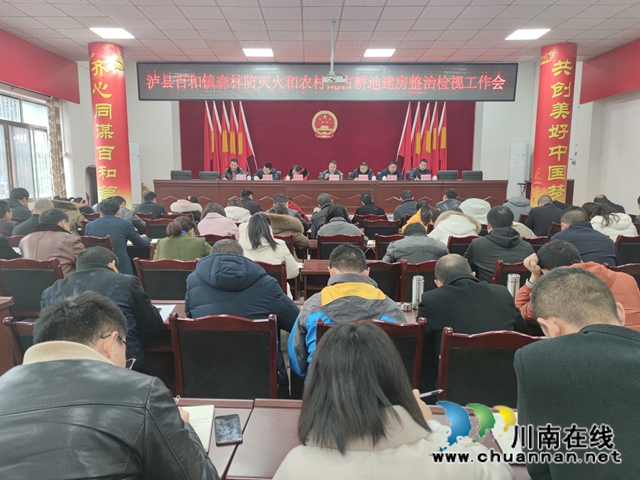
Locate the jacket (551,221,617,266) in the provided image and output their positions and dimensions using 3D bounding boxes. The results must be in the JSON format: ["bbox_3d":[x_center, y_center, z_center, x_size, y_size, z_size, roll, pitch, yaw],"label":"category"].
[{"bbox_3d":[1.995,0.208,3.357,0.520,0.690,0.500,1,8,2],"label":"jacket"}]

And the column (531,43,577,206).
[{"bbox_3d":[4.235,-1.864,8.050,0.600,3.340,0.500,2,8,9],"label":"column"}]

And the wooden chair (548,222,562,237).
[{"bbox_3d":[2.990,0.231,5.647,0.460,0.950,0.530,0,9,0],"label":"wooden chair"}]

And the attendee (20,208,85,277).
[{"bbox_3d":[-1.976,0.374,3.488,0.540,1.247,0.750,0,8,0],"label":"attendee"}]

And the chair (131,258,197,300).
[{"bbox_3d":[-1.082,0.579,3.444,0.460,0.950,0.540,0,9,-1],"label":"chair"}]

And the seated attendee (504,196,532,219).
[{"bbox_3d":[3.027,-0.073,6.985,0.490,1.260,0.750,0,8,-1],"label":"seated attendee"}]

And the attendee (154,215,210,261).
[{"bbox_3d":[-1.075,0.417,3.561,0.490,1.200,0.750,0,9,2],"label":"attendee"}]

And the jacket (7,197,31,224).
[{"bbox_3d":[-4.001,-0.172,5.718,0.530,0.680,0.420,0,9,2],"label":"jacket"}]

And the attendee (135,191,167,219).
[{"bbox_3d":[-2.665,-0.125,7.032,0.520,1.290,0.700,1,8,2],"label":"attendee"}]

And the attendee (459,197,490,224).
[{"bbox_3d":[1.960,0.082,5.813,0.480,1.280,0.750,0,8,-1],"label":"attendee"}]

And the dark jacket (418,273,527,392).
[{"bbox_3d":[0.705,0.477,2.114,0.520,0.670,0.520,0,9,0],"label":"dark jacket"}]

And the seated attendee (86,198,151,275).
[{"bbox_3d":[-2.123,0.191,4.738,0.560,1.254,0.750,1,8,7],"label":"seated attendee"}]

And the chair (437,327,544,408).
[{"bbox_3d":[0.728,0.780,2.109,0.460,0.950,0.540,0,9,2],"label":"chair"}]

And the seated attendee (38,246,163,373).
[{"bbox_3d":[-1.136,0.394,2.322,0.570,0.630,0.520,1,8,5],"label":"seated attendee"}]

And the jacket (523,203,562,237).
[{"bbox_3d":[2.895,-0.132,5.773,0.530,0.680,0.450,0,8,-1],"label":"jacket"}]

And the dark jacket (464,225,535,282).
[{"bbox_3d":[1.349,0.232,3.433,0.560,0.700,0.460,0,9,-1],"label":"dark jacket"}]

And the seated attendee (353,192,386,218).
[{"bbox_3d":[0.755,-0.107,6.921,0.500,1.240,0.740,0,9,0],"label":"seated attendee"}]

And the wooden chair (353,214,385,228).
[{"bbox_3d":[0.759,0.095,6.822,0.460,0.960,0.520,1,8,2],"label":"wooden chair"}]

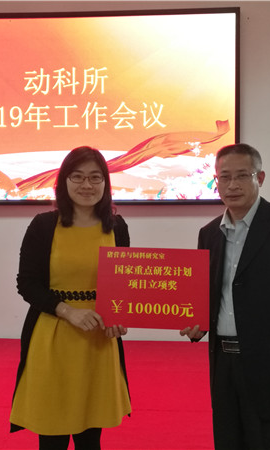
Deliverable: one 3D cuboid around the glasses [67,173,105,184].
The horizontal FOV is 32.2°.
[{"bbox_3d":[-0.182,-0.171,1.756,0.136,0.042,0.138,0,3,-6],"label":"glasses"}]

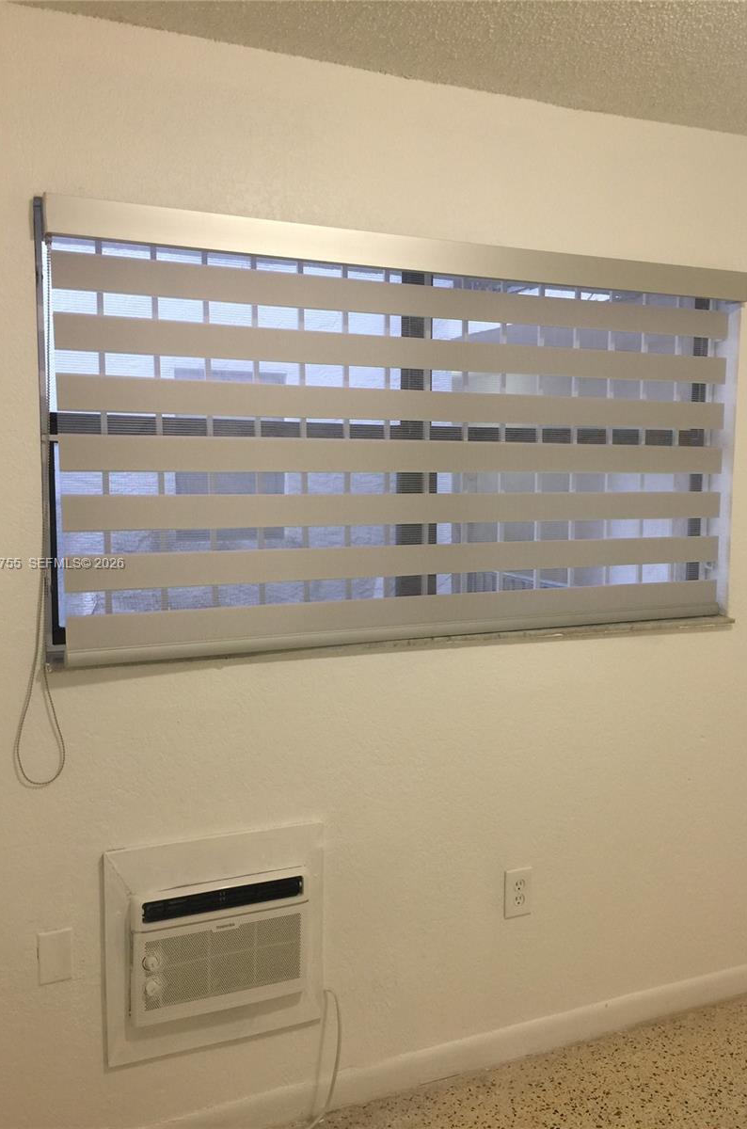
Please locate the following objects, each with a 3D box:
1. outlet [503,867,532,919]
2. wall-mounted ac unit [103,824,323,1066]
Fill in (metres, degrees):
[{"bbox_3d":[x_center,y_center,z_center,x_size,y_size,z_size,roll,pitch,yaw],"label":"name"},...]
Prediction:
[{"bbox_3d":[0.379,0.860,2.476,0.079,0.125,0.010,-2,6,-23],"label":"outlet"},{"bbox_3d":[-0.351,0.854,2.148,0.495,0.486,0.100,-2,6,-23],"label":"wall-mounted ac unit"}]

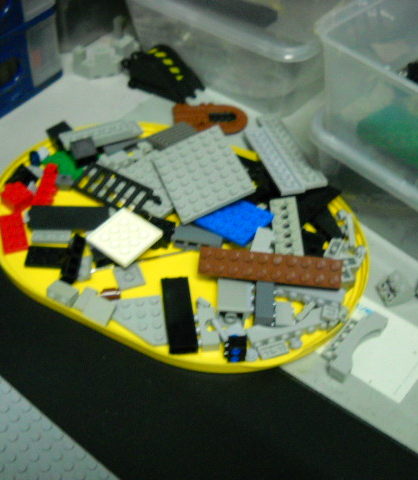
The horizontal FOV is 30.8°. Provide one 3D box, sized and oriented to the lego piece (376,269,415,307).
[{"bbox_3d":[0.109,0.028,0.442,0.018,0.010,0.016,-9,49,-12],"label":"lego piece"}]

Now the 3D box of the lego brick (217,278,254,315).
[{"bbox_3d":[0.015,0.033,0.429,0.021,0.008,0.024,3,47,-2],"label":"lego brick"}]

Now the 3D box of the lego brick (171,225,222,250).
[{"bbox_3d":[-0.006,0.001,0.453,0.031,0.008,0.011,9,51,7],"label":"lego brick"}]

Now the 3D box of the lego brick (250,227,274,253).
[{"bbox_3d":[0.031,0.006,0.448,0.011,0.008,0.028,13,52,10],"label":"lego brick"}]

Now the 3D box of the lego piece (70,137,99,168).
[{"bbox_3d":[-0.081,-0.058,0.492,0.016,0.010,0.016,-15,50,-17],"label":"lego piece"}]

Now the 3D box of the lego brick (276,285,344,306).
[{"bbox_3d":[0.057,0.031,0.434,0.043,0.008,0.011,12,48,7],"label":"lego brick"}]

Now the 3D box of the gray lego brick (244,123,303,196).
[{"bbox_3d":[0.042,-0.053,0.499,0.016,0.005,0.064,-10,48,-19],"label":"gray lego brick"}]

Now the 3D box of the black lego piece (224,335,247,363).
[{"bbox_3d":[0.014,0.059,0.404,0.012,0.010,0.011,0,51,0],"label":"black lego piece"}]

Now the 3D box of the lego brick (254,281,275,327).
[{"bbox_3d":[0.032,0.033,0.426,0.011,0.008,0.032,2,51,2],"label":"lego brick"}]

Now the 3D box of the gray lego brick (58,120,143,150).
[{"bbox_3d":[-0.073,-0.071,0.509,0.053,0.011,0.009,-17,52,-19],"label":"gray lego brick"}]

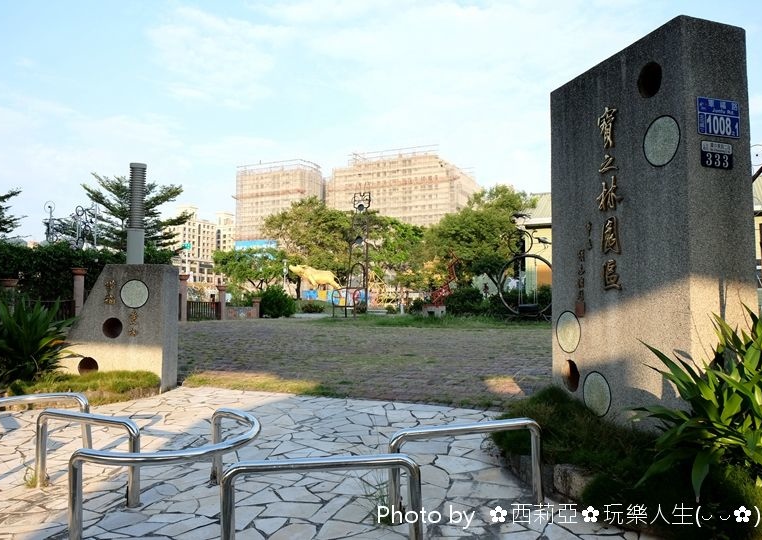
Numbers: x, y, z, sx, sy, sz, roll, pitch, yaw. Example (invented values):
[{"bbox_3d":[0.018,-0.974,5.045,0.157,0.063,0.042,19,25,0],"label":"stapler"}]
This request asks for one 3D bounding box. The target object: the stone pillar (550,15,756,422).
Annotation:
[{"bbox_3d":[2.451,-0.280,5.738,0.713,3.420,1.781,1,-3,-19],"label":"stone pillar"}]

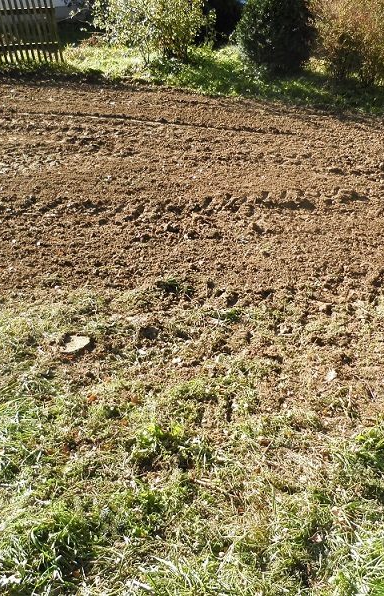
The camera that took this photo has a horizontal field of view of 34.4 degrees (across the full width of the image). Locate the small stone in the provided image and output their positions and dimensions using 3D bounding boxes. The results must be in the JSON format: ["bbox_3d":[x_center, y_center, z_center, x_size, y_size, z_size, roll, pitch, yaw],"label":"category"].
[{"bbox_3d":[-0.626,0.250,3.300,0.165,0.055,0.125,-4,32,0],"label":"small stone"}]

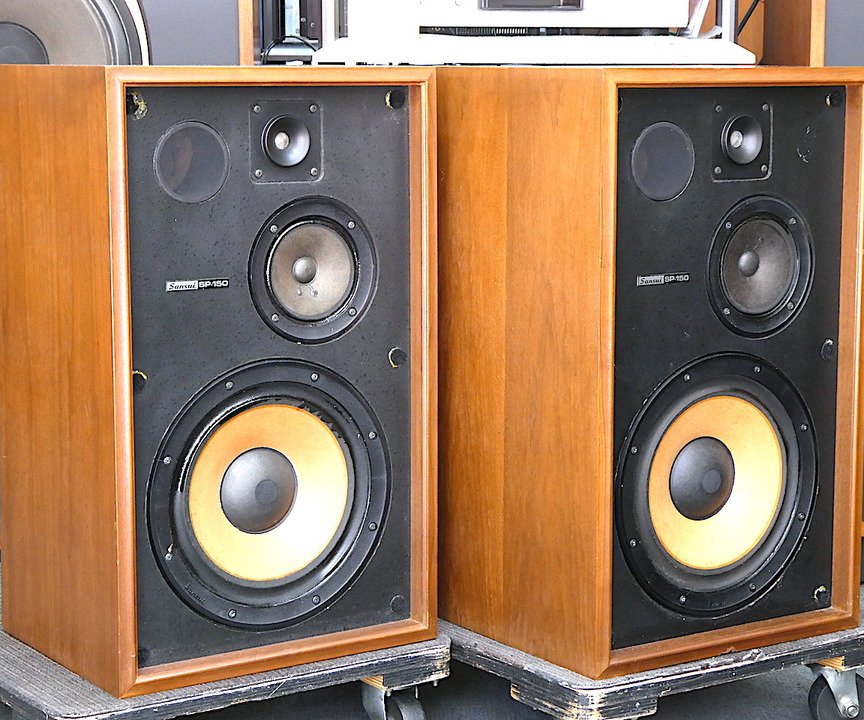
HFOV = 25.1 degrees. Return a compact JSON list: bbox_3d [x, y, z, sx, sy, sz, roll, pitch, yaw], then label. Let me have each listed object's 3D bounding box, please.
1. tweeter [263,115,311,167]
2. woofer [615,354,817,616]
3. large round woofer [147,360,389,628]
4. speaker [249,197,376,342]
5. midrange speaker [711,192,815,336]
[{"bbox_3d":[-0.158,-0.229,2.024,0.055,0.055,0.032,-6,10,-33],"label":"tweeter"},{"bbox_3d":[0.292,0.133,2.152,0.291,0.291,0.084,-5,10,-33],"label":"woofer"},{"bbox_3d":[-0.192,0.139,2.093,0.290,0.290,0.084,-6,10,-33],"label":"large round woofer"},{"bbox_3d":[-0.138,-0.099,2.077,0.155,0.155,0.055,-6,10,-33],"label":"speaker"},{"bbox_3d":[0.346,-0.104,2.136,0.153,0.153,0.055,-5,10,-33],"label":"midrange speaker"}]

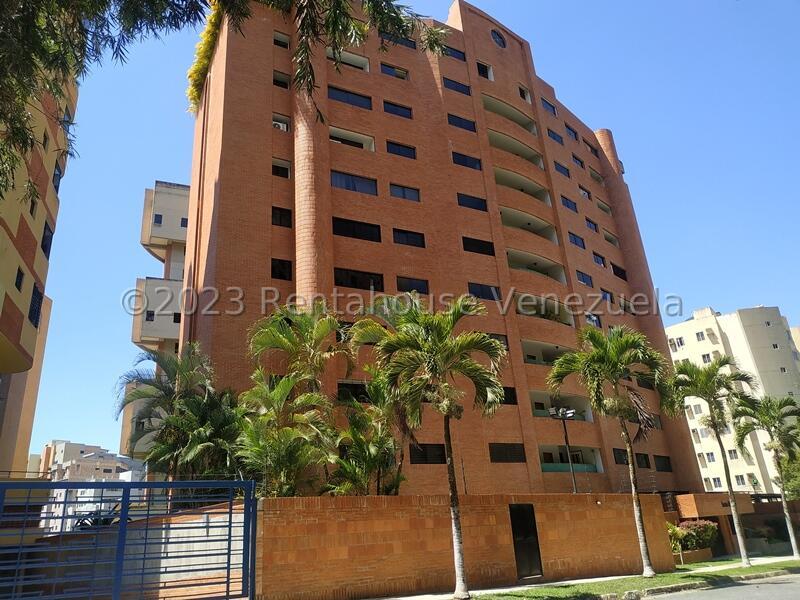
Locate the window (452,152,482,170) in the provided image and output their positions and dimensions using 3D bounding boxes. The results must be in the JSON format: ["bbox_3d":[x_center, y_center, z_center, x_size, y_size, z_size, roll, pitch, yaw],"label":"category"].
[{"bbox_3d":[4.025,-8.208,32.944,2.086,0.821,0.150,7,-24,-27],"label":"window"}]

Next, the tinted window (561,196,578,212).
[{"bbox_3d":[11.830,-6.665,38.776,1.825,0.709,0.120,14,-28,-39],"label":"tinted window"}]

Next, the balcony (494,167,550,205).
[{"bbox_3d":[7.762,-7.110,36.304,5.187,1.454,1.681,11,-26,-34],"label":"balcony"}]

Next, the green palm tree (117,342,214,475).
[{"bbox_3d":[-7.548,3.829,17.922,2.707,4.899,2.707,5,-23,-23],"label":"green palm tree"}]

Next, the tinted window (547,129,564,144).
[{"bbox_3d":[11.295,-11.796,40.208,1.887,0.701,0.150,15,-28,-40],"label":"tinted window"}]

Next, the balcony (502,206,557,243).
[{"bbox_3d":[8.127,-4.529,36.192,5.435,1.508,1.500,11,-26,-35],"label":"balcony"}]

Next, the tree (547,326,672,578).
[{"bbox_3d":[7.256,4.734,18.101,4.300,7.726,4.200,7,-24,-26],"label":"tree"}]

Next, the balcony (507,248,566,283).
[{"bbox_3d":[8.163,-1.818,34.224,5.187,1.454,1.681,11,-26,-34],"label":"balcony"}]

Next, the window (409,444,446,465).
[{"bbox_3d":[1.251,7.014,25.146,1.826,0.814,0.200,7,-24,-26],"label":"window"}]

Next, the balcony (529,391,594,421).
[{"bbox_3d":[8.953,6.251,31.988,5.435,1.508,1.500,11,-26,-35],"label":"balcony"}]

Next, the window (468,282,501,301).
[{"bbox_3d":[4.630,-0.422,30.287,2.150,0.920,0.150,8,-24,-30],"label":"window"}]

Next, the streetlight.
[{"bbox_3d":[5.832,5.070,18.878,1.050,2.881,0.450,5,-23,-23],"label":"streetlight"}]

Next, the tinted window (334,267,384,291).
[{"bbox_3d":[-1.998,-0.958,27.454,2.650,1.000,0.150,6,-23,-26],"label":"tinted window"}]

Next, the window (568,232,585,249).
[{"bbox_3d":[11.902,-3.973,37.210,1.887,0.701,0.150,15,-28,-40],"label":"window"}]

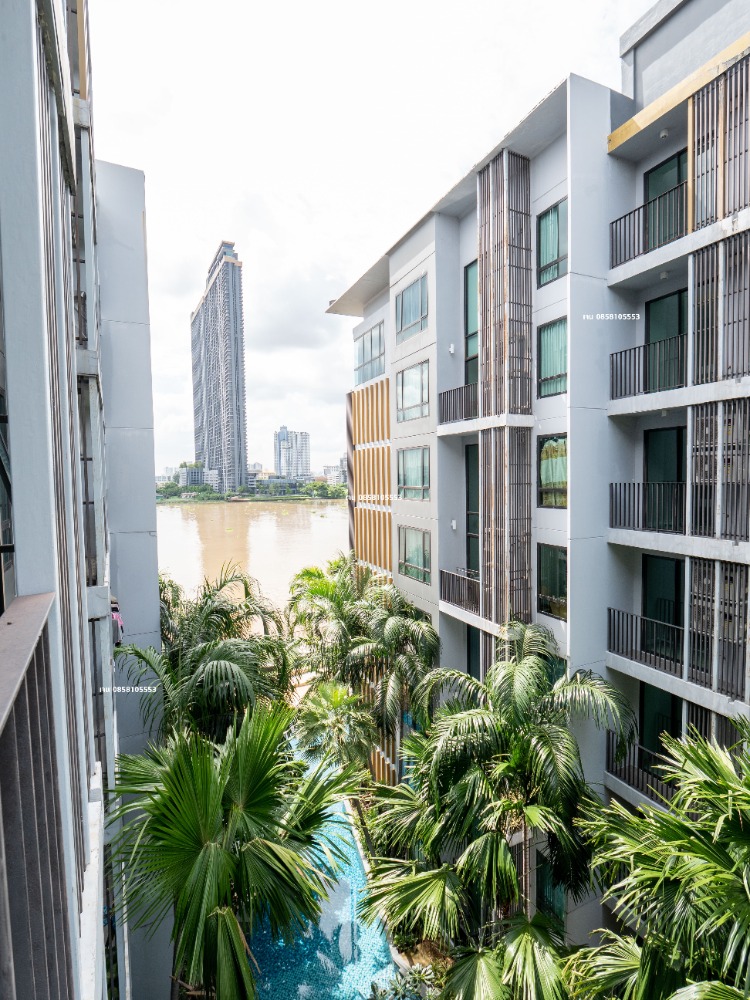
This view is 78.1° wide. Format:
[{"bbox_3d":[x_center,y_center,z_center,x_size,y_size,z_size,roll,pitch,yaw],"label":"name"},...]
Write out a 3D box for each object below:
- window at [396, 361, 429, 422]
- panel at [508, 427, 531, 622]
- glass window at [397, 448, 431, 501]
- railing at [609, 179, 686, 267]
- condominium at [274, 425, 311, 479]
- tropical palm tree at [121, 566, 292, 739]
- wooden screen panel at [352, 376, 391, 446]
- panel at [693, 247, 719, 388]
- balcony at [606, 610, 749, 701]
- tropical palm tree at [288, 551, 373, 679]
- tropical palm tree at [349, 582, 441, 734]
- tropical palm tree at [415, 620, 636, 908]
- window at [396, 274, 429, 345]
[{"bbox_3d":[1.390,-3.855,16.579,0.120,1.960,2.190,-2,3,-26],"label":"window"},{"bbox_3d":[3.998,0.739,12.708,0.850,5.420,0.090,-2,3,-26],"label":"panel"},{"bbox_3d":[1.375,-0.913,16.365,0.180,1.843,2.237,-2,3,-26],"label":"glass window"},{"bbox_3d":[6.006,-5.621,9.760,1.000,1.020,1.650,-2,3,-26],"label":"railing"},{"bbox_3d":[-92.817,-47.252,520.000,40.000,71.000,32.000,-1,3,-10],"label":"condominium"},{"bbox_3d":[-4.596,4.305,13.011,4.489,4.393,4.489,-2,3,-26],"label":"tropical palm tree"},{"bbox_3d":[-0.166,-4.016,21.623,0.180,2.680,4.100,-2,3,-26],"label":"wooden screen panel"},{"bbox_3d":[6.162,-3.461,8.605,0.080,2.420,0.500,-2,3,-26],"label":"panel"},{"bbox_3d":[6.402,3.027,9.634,1.000,1.050,2.750,-2,3,-26],"label":"balcony"},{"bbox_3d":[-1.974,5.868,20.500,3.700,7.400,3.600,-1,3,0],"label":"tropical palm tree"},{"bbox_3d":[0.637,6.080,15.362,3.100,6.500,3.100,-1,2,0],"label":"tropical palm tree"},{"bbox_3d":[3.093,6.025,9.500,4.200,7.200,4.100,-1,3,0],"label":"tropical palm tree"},{"bbox_3d":[1.341,-6.692,16.451,0.120,1.900,2.170,-2,3,-26],"label":"window"}]

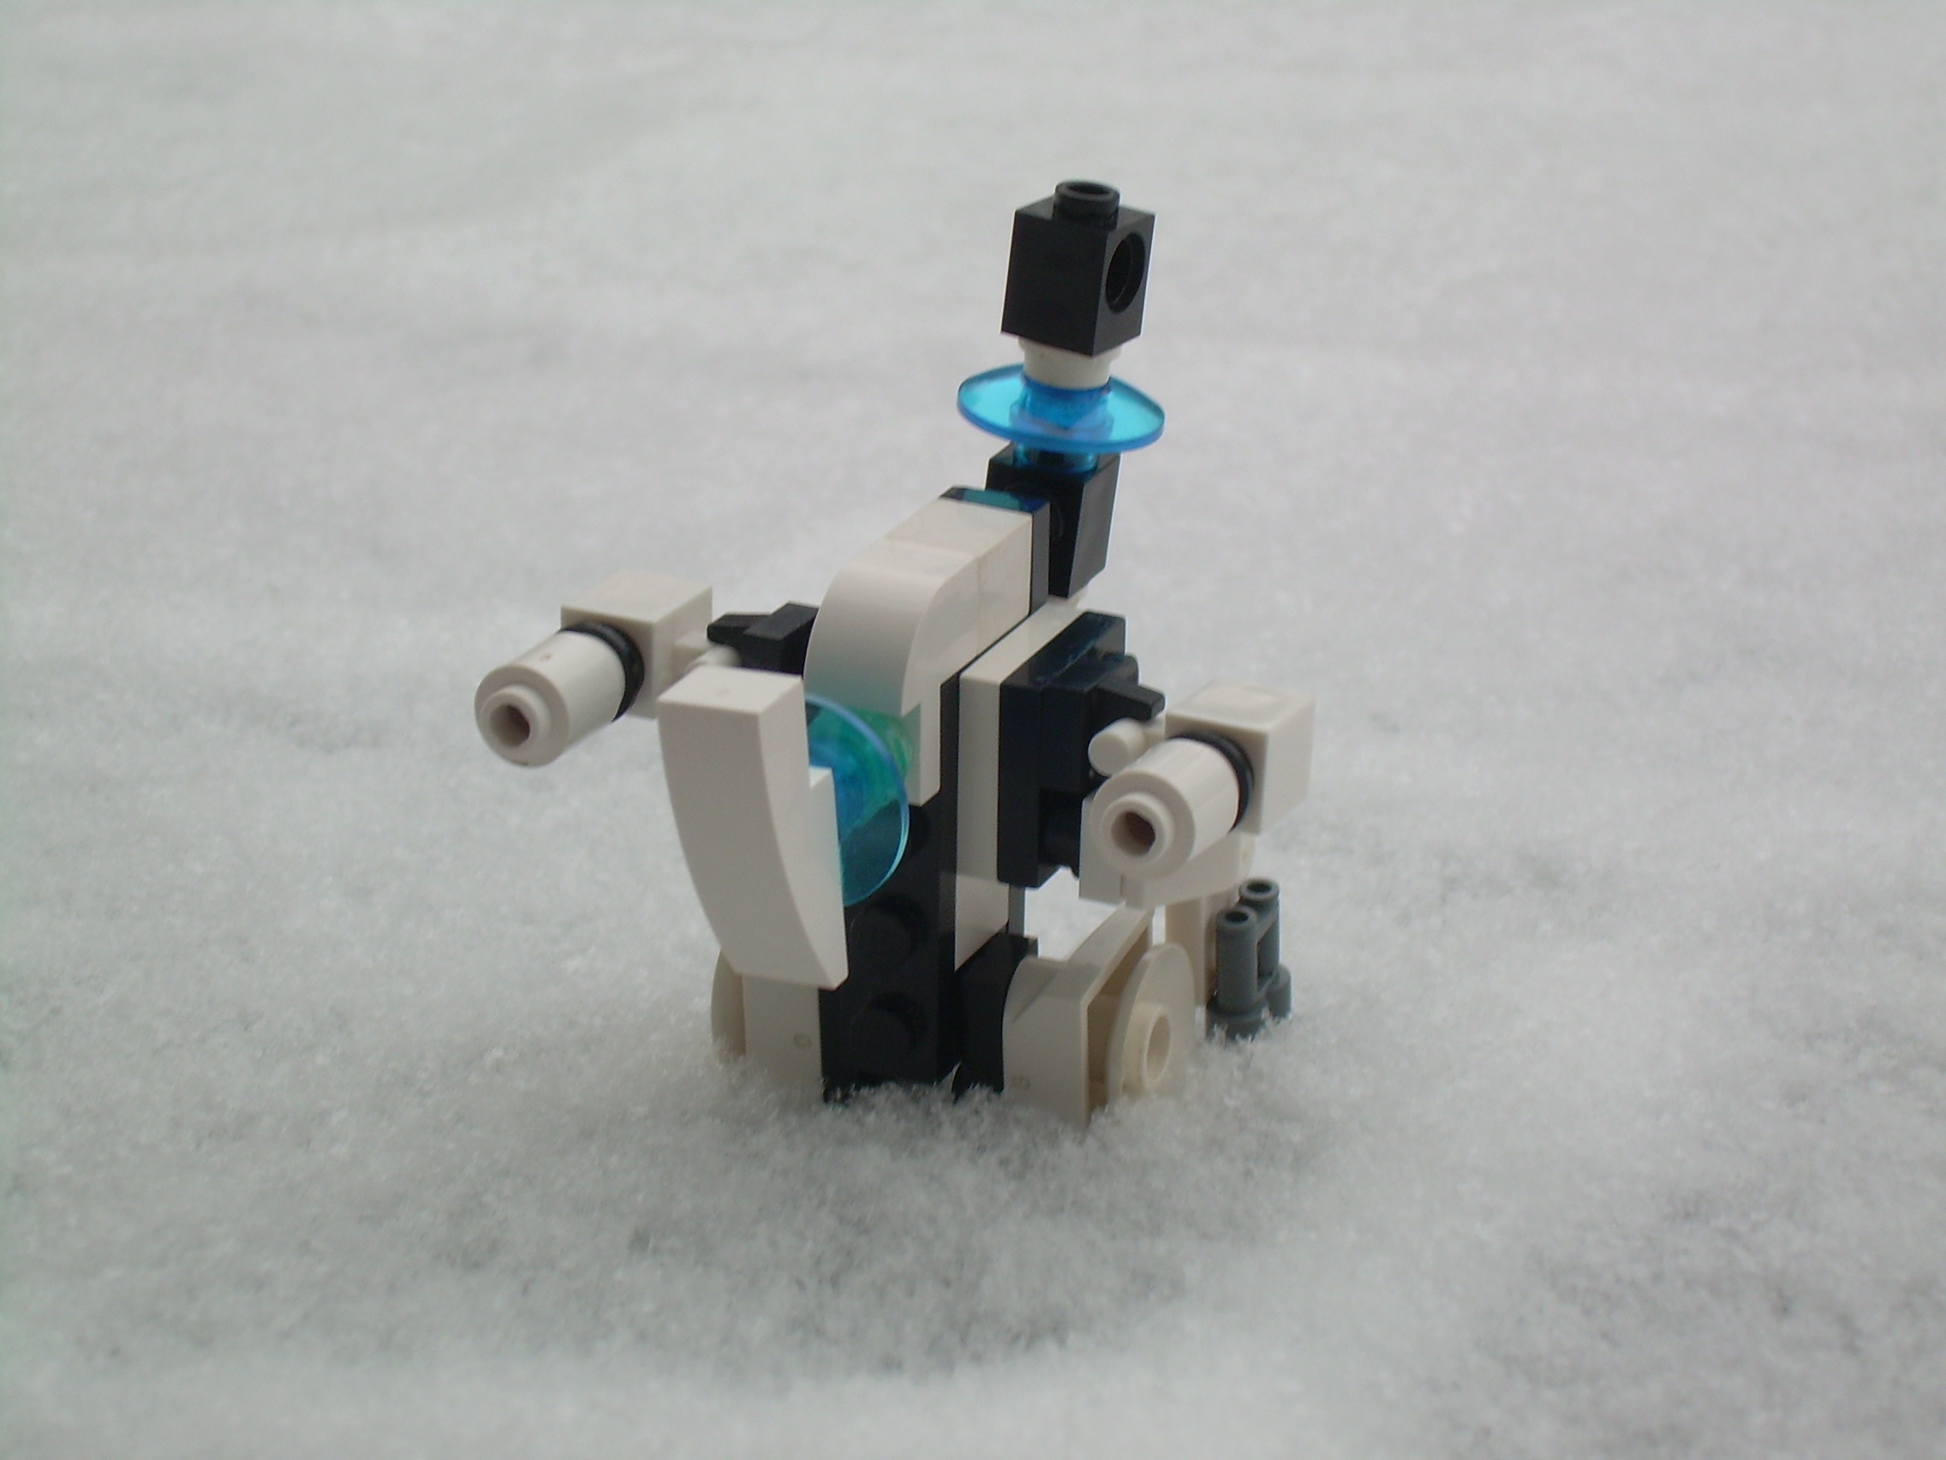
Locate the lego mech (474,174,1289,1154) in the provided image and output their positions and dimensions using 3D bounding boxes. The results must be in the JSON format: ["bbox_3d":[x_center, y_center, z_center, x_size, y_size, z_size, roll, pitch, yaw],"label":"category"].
[{"bbox_3d":[-0.005,-0.002,0.395,0.056,0.072,0.057,11,25,22],"label":"lego mech"}]

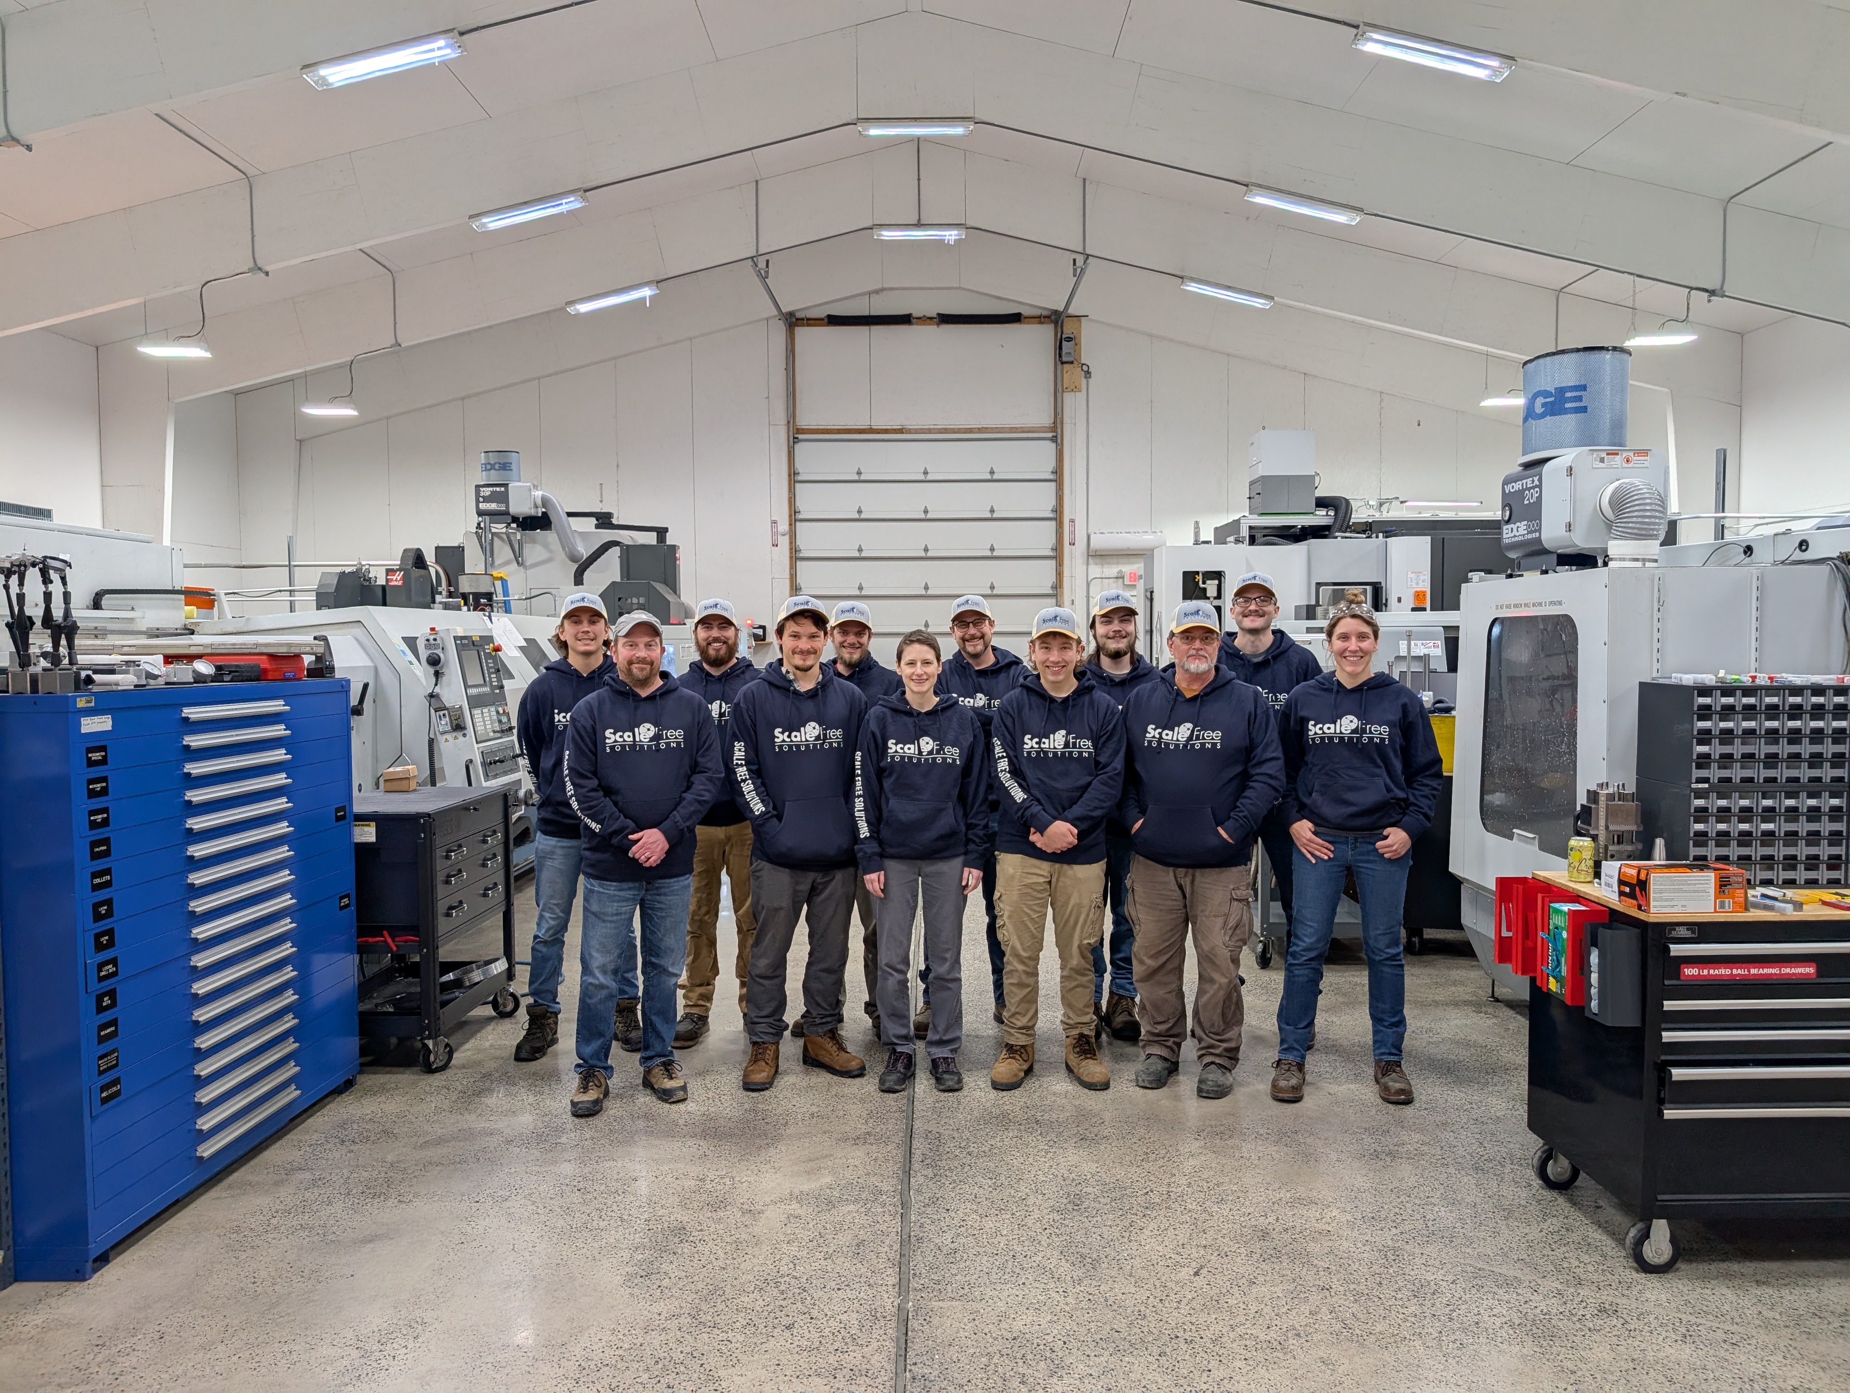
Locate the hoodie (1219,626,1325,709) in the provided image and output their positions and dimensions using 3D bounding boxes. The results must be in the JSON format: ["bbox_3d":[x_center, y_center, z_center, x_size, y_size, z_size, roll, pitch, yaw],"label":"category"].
[{"bbox_3d":[1.369,0.098,5.300,0.570,0.740,0.330,0,3,10],"label":"hoodie"}]

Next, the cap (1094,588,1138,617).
[{"bbox_3d":[0.780,-0.384,5.250,0.180,0.120,0.260,0,3,1],"label":"cap"}]

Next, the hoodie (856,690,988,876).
[{"bbox_3d":[-0.011,0.329,4.790,0.505,0.670,0.290,0,3,-2],"label":"hoodie"}]

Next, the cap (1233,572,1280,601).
[{"bbox_3d":[1.334,-0.444,5.190,0.185,0.135,0.265,1,3,14],"label":"cap"}]

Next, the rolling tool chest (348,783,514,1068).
[{"bbox_3d":[-2.102,0.923,5.343,0.520,0.990,0.850,0,2,3],"label":"rolling tool chest"}]

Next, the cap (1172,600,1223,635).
[{"bbox_3d":[0.985,-0.284,4.668,0.185,0.135,0.265,0,2,2],"label":"cap"}]

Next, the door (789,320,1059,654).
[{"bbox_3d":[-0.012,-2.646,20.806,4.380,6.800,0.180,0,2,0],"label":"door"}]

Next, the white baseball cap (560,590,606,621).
[{"bbox_3d":[-1.358,-0.360,5.124,0.185,0.135,0.265,-1,3,-15],"label":"white baseball cap"}]

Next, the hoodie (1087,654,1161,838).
[{"bbox_3d":[0.801,0.204,5.330,0.540,0.750,0.320,0,3,6],"label":"hoodie"}]

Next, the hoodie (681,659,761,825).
[{"bbox_3d":[-0.859,0.183,5.320,0.540,0.710,0.330,0,3,-6],"label":"hoodie"}]

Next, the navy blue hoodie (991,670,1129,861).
[{"bbox_3d":[0.500,0.262,4.800,0.510,0.730,0.350,0,3,3],"label":"navy blue hoodie"}]

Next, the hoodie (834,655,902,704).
[{"bbox_3d":[-0.316,0.184,5.456,0.560,0.730,0.330,0,2,-2],"label":"hoodie"}]

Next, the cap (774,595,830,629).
[{"bbox_3d":[-0.450,-0.311,4.730,0.190,0.130,0.260,-1,3,-13],"label":"cap"}]

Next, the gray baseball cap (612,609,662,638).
[{"bbox_3d":[-1.001,-0.251,4.470,0.175,0.110,0.260,-1,3,-13],"label":"gray baseball cap"}]

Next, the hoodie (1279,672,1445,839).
[{"bbox_3d":[1.579,0.210,4.669,0.565,0.595,0.340,1,3,17],"label":"hoodie"}]

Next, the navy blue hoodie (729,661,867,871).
[{"bbox_3d":[-0.476,0.261,4.830,0.530,0.770,0.340,0,3,-10],"label":"navy blue hoodie"}]

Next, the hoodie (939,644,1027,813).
[{"bbox_3d":[0.236,0.150,5.455,0.560,0.740,0.330,0,2,2],"label":"hoodie"}]

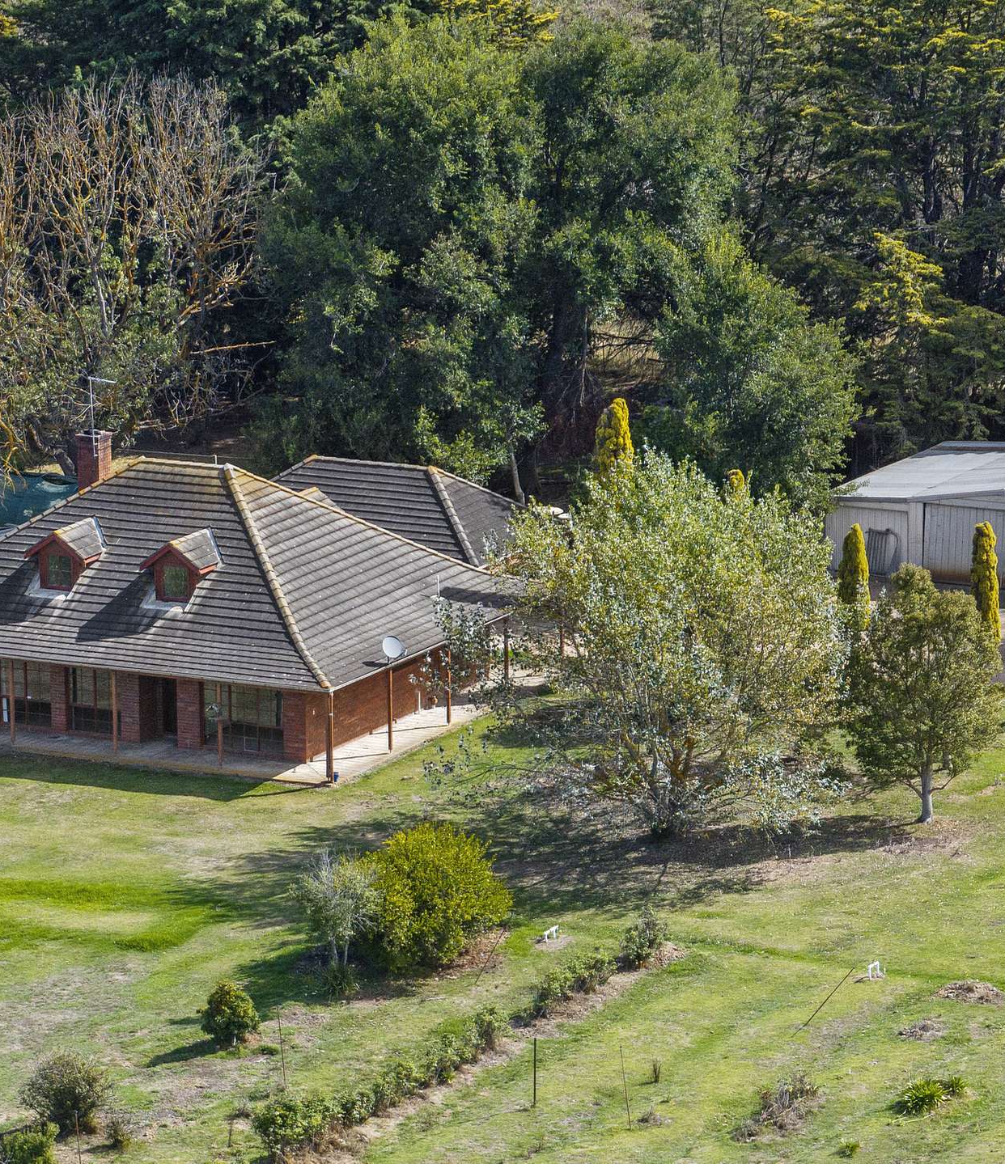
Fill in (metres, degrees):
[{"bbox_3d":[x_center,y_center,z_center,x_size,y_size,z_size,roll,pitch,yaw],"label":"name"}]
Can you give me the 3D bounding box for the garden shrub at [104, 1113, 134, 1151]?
[{"bbox_3d":[-8.755,12.520,164.996,0.660,0.750,0.620,-1,13,0],"label":"garden shrub"}]

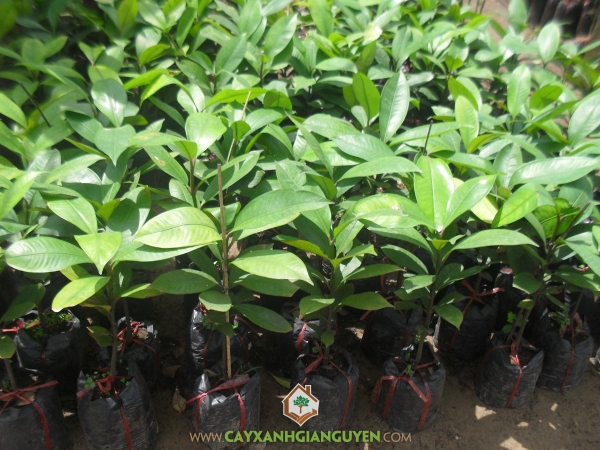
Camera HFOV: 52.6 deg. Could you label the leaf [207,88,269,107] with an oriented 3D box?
[{"bbox_3d":[-0.165,-0.336,1.600,0.165,0.040,0.055,1,25,-7],"label":"leaf"}]

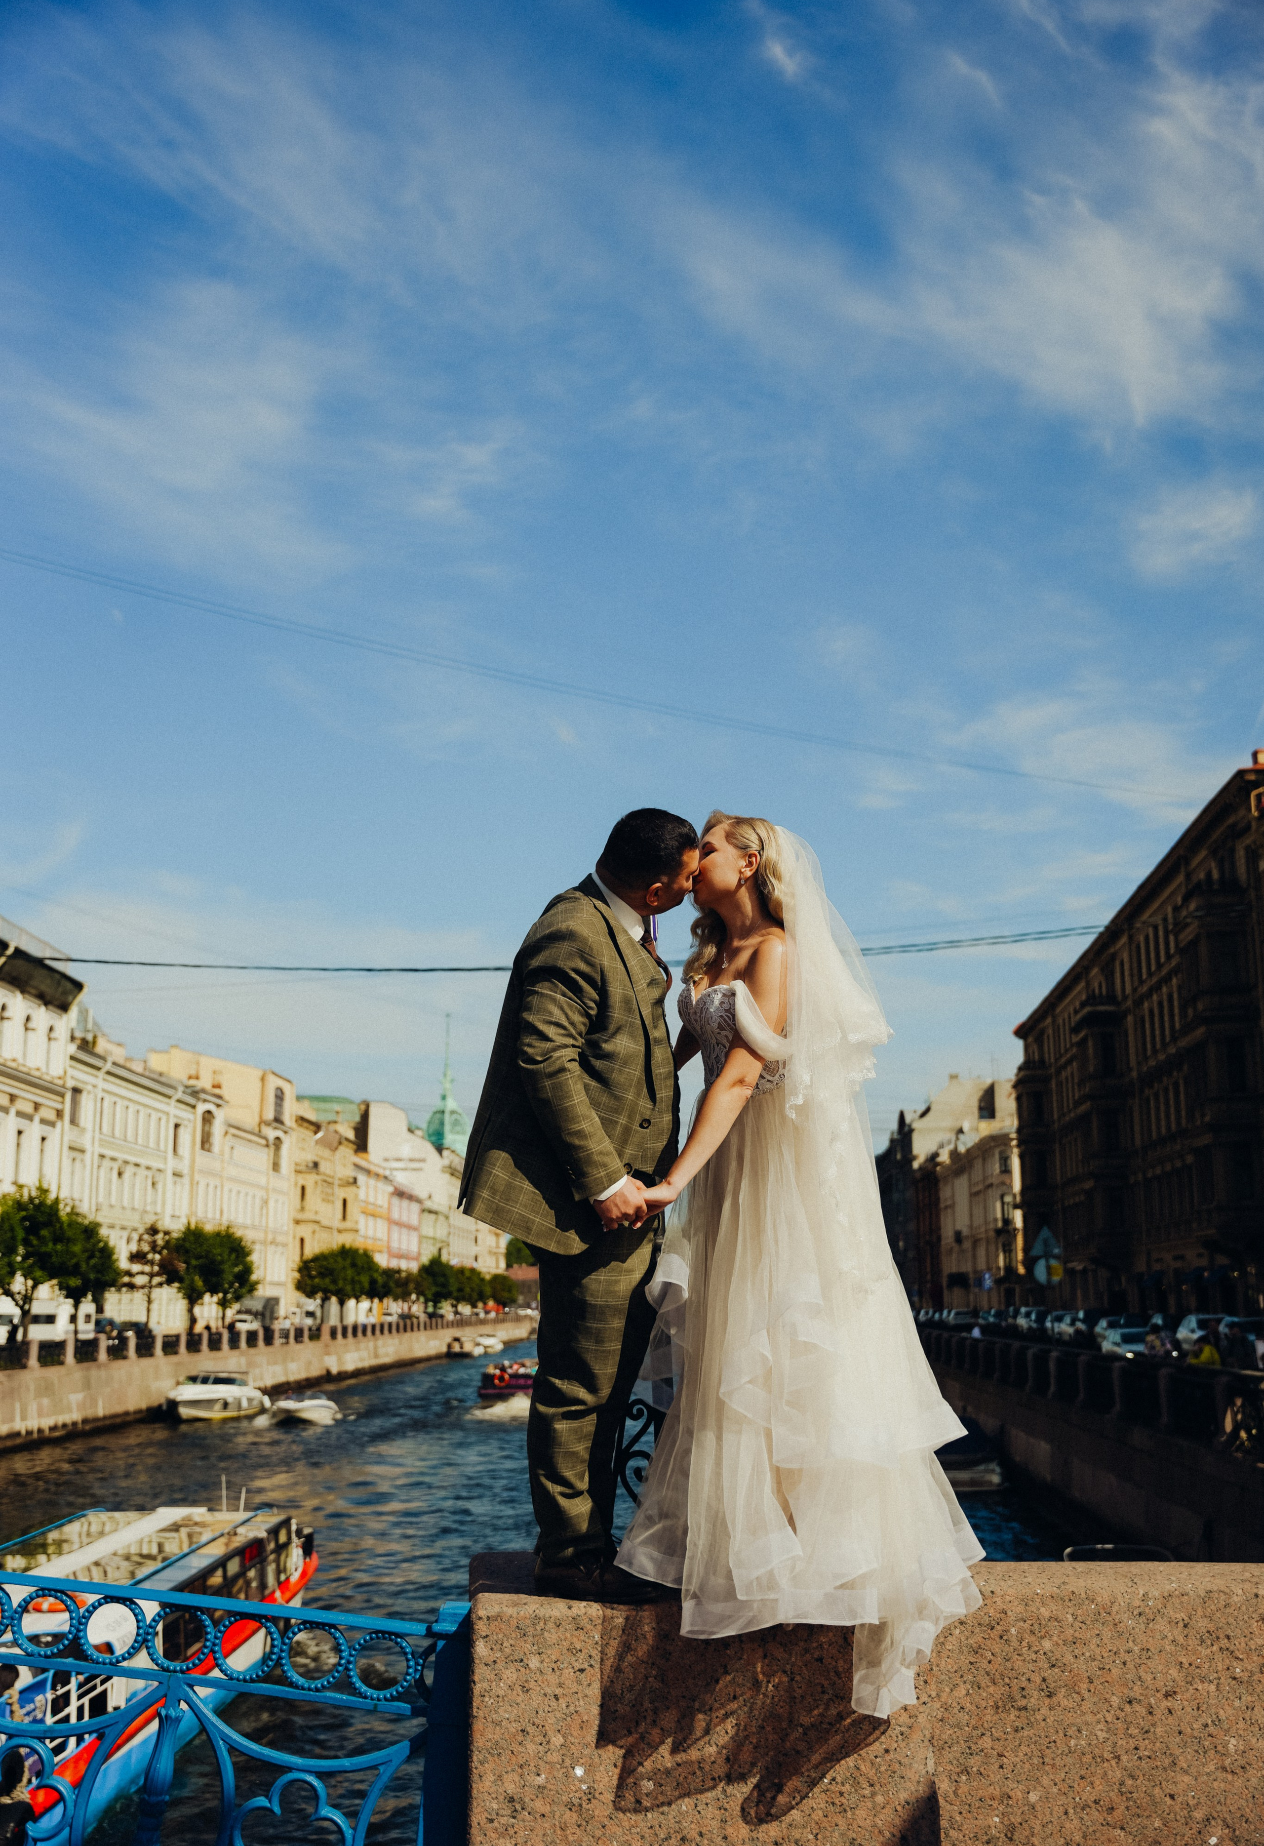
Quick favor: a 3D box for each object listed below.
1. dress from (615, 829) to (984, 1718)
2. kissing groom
[{"bbox_3d":[0.363,0.667,3.917,0.700,1.900,0.630,5,-13,-24],"label":"dress"},{"bbox_3d":[-0.113,0.582,3.987,0.450,1.710,0.520,-6,-13,24],"label":"kissing groom"}]

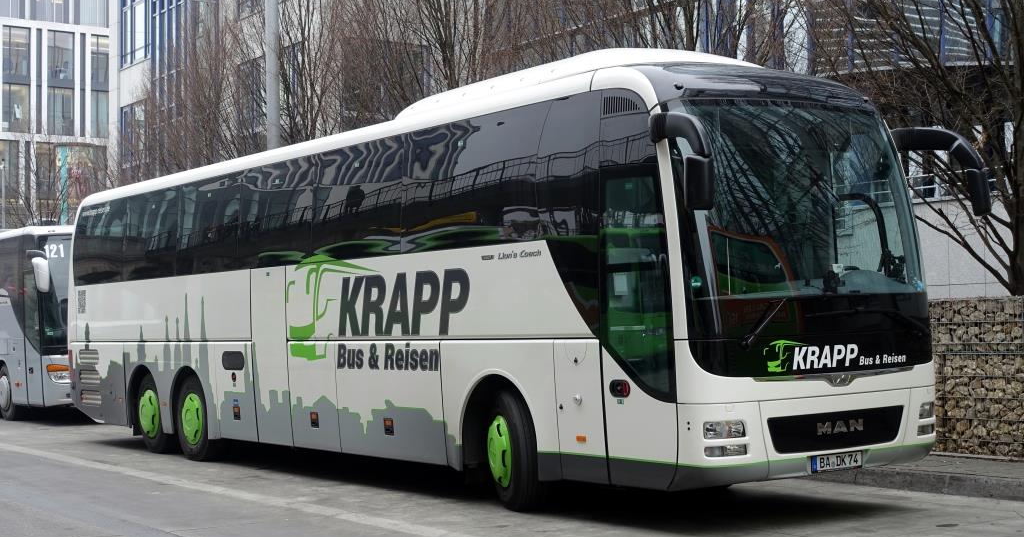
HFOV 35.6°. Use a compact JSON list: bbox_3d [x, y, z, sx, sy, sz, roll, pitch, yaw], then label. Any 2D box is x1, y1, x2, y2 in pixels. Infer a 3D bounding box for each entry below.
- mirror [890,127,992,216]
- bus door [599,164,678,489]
[{"bbox_3d":[3.402,-0.742,12.489,0.350,0.700,0.800,-1,-2,-33],"label":"mirror"},{"bbox_3d":[0.925,0.423,11.594,0.120,2.380,0.880,-1,-2,-33],"label":"bus door"}]

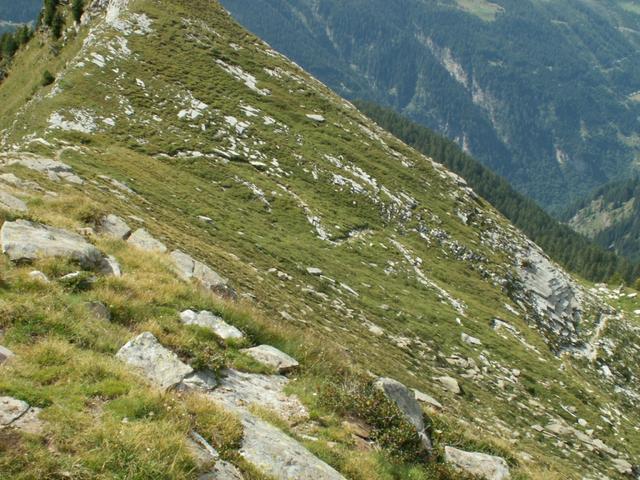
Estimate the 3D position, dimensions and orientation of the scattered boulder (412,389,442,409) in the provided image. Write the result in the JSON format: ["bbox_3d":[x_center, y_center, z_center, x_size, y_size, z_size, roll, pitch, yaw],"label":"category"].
[{"bbox_3d":[1.321,1.960,11.588,0.366,0.250,0.293,1,12,7],"label":"scattered boulder"}]

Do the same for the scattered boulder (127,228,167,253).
[{"bbox_3d":[-2.415,0.007,13.124,0.551,0.308,0.414,-2,12,-10],"label":"scattered boulder"}]

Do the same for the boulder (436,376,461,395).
[{"bbox_3d":[2.880,3.262,21.136,0.535,0.373,0.454,2,12,8],"label":"boulder"}]

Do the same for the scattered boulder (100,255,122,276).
[{"bbox_3d":[-2.338,0.286,10.573,0.245,0.228,0.245,-3,12,-13],"label":"scattered boulder"}]

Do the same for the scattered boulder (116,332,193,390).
[{"bbox_3d":[-1.251,0.918,7.127,0.564,0.400,0.423,-2,12,-10],"label":"scattered boulder"}]

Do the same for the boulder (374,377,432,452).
[{"bbox_3d":[0.719,1.502,8.118,0.492,0.600,0.394,1,12,5],"label":"boulder"}]

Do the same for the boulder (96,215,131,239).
[{"bbox_3d":[-3.026,-0.183,13.819,0.494,0.351,0.395,-3,12,-12],"label":"boulder"}]

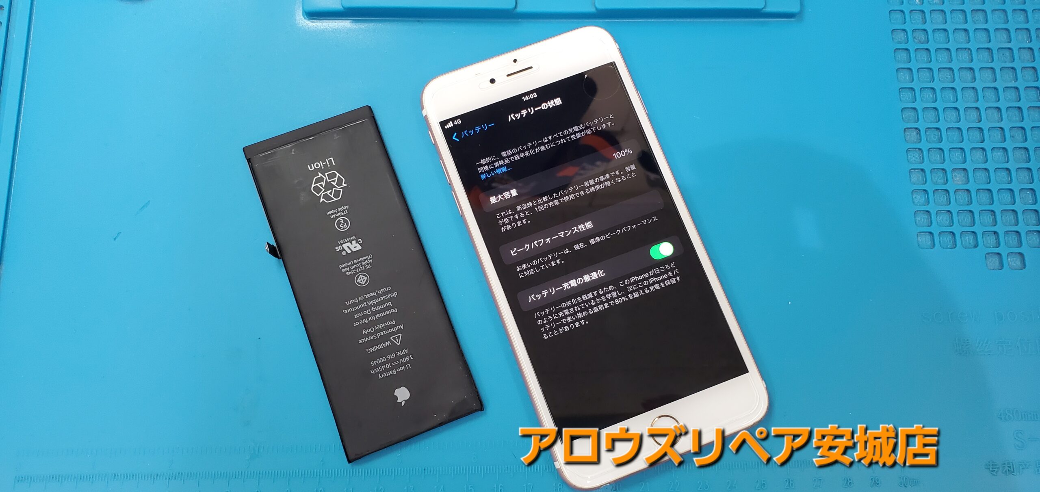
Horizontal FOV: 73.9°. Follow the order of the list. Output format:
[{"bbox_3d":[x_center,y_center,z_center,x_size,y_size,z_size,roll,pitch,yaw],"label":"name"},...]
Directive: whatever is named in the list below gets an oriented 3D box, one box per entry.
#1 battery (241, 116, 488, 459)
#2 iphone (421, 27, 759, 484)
[{"bbox_3d":[-0.057,0.011,0.246,0.049,0.004,0.118,-21,80,-6],"label":"battery"},{"bbox_3d":[0.025,-0.001,0.248,0.078,0.007,0.158,-20,80,-5],"label":"iphone"}]

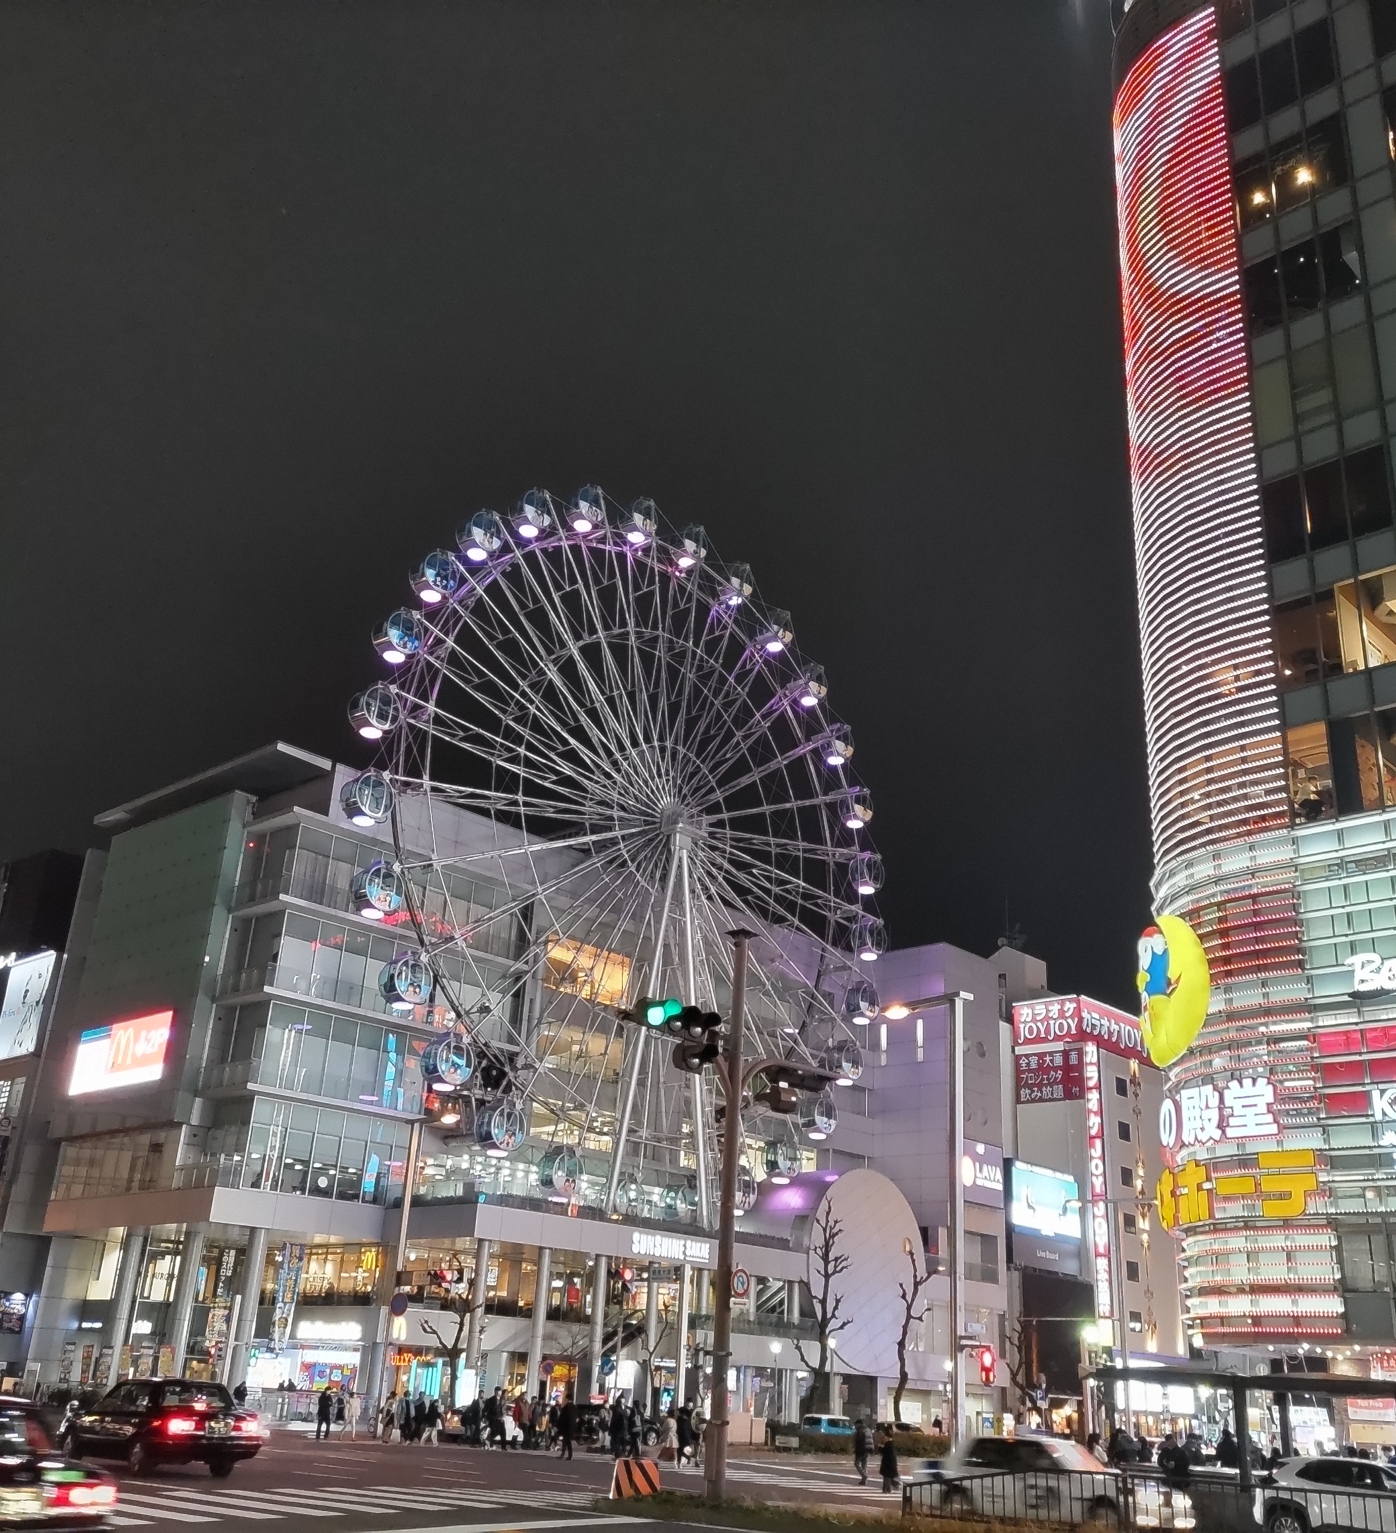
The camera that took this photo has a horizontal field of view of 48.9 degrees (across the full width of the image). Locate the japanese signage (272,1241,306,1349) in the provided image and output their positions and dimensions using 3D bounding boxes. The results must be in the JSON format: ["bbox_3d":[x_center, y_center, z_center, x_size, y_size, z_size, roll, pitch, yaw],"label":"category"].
[{"bbox_3d":[-18.624,23.976,69.533,0.250,4.650,1.100,-17,-30,40],"label":"japanese signage"}]

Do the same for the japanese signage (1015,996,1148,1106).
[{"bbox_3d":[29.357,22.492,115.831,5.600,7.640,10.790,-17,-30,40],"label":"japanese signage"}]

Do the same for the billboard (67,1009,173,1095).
[{"bbox_3d":[-28.761,14.454,76.811,9.400,3.300,0.350,-17,-30,40],"label":"billboard"}]

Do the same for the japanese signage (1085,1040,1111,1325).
[{"bbox_3d":[28.013,28.533,107.129,1.100,18.480,0.400,-17,-30,40],"label":"japanese signage"}]

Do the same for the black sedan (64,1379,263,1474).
[{"bbox_3d":[-9.560,11.610,27.100,1.700,1.510,4.700,22,-29,-38],"label":"black sedan"}]

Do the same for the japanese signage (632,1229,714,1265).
[{"bbox_3d":[-1.148,23.607,75.232,0.250,1.000,5.700,-17,-30,40],"label":"japanese signage"}]

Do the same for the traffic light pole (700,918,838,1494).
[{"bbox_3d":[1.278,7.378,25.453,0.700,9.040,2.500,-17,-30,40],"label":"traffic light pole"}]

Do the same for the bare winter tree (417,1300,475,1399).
[{"bbox_3d":[-9.370,22.159,57.417,2.200,5.000,2.000,6,-22,-6],"label":"bare winter tree"}]

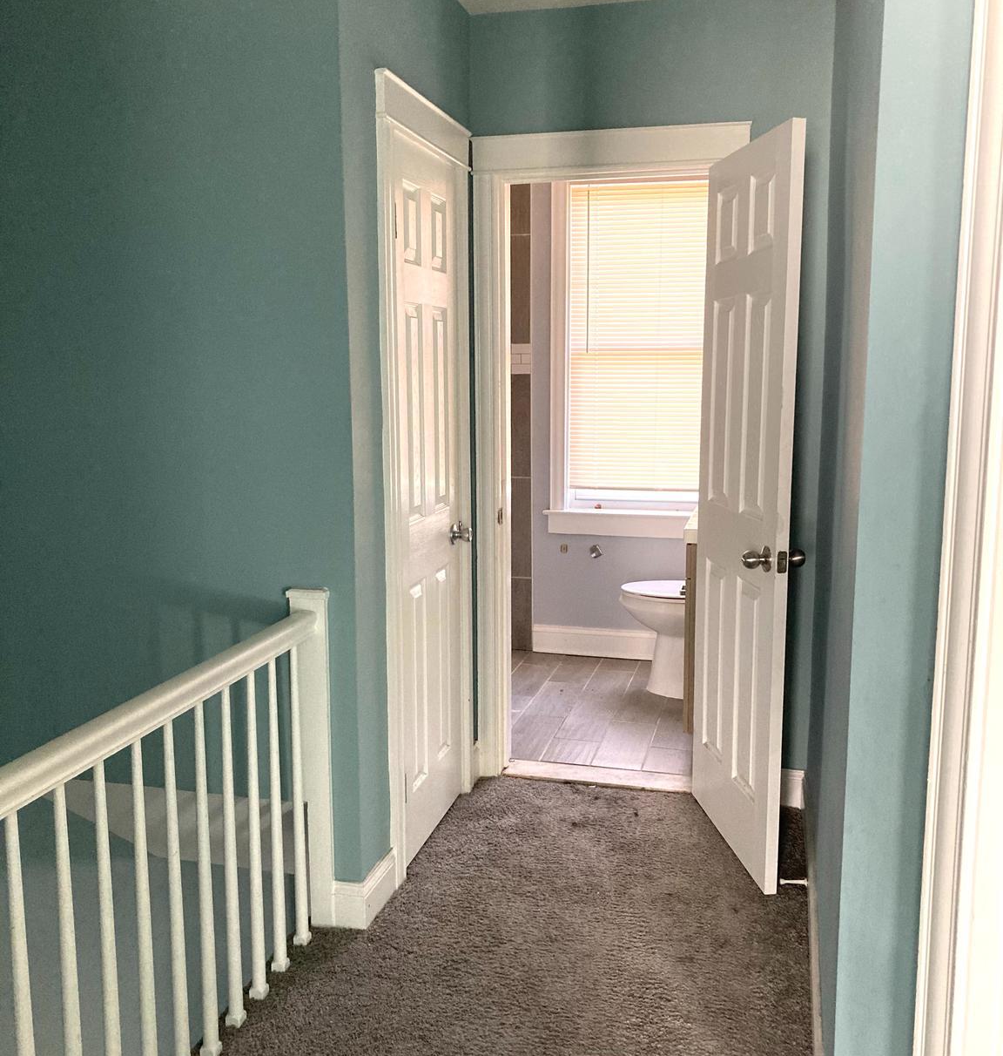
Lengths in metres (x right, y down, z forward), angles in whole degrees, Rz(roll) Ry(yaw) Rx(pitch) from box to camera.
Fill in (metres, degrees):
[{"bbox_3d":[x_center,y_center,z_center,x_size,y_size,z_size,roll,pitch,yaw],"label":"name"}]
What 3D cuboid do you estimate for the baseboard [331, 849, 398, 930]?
[{"bbox_3d":[-0.360,0.954,2.878,0.089,0.112,0.247,2,9,14],"label":"baseboard"}]

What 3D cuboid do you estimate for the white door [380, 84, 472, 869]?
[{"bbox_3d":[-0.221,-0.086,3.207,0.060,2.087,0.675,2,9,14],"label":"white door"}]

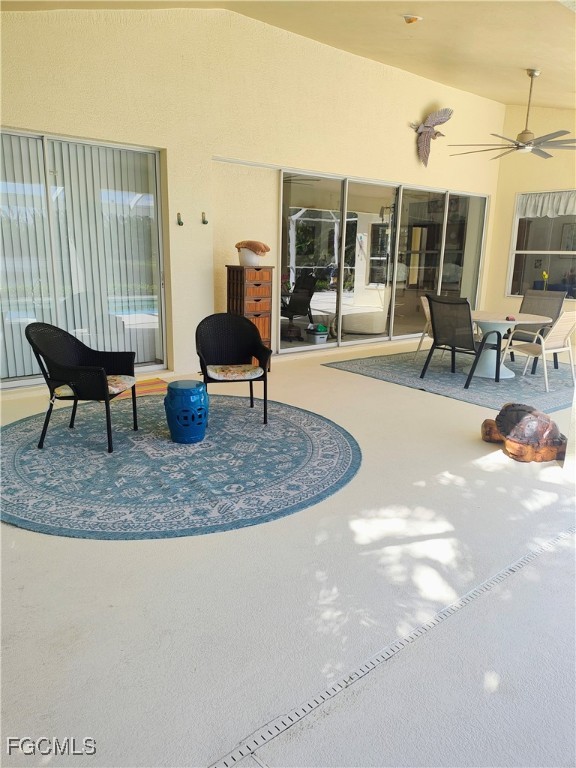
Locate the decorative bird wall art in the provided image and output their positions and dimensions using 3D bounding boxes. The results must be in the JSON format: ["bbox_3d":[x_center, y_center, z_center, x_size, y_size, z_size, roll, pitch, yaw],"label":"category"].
[{"bbox_3d":[2.209,-3.738,8.436,0.754,0.857,0.261,-8,17,-35],"label":"decorative bird wall art"}]

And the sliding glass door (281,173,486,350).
[{"bbox_3d":[1.676,-1.870,8.774,4.451,2.429,0.145,-8,17,-35],"label":"sliding glass door"}]

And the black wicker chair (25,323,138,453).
[{"bbox_3d":[-1.534,-0.019,4.118,0.624,0.892,0.602,3,14,4],"label":"black wicker chair"}]

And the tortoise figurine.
[{"bbox_3d":[1.784,0.347,4.190,0.638,0.319,0.428,5,14,13],"label":"tortoise figurine"}]

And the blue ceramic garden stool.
[{"bbox_3d":[-0.779,0.192,4.282,0.338,0.442,0.338,1,14,0],"label":"blue ceramic garden stool"}]

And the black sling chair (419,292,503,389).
[{"bbox_3d":[1.979,-0.515,6.343,0.754,0.974,0.638,-8,17,-35],"label":"black sling chair"}]

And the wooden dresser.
[{"bbox_3d":[-0.439,-0.780,6.588,0.399,1.247,0.435,-7,16,-31],"label":"wooden dresser"}]

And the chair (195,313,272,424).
[{"bbox_3d":[-0.498,-0.152,4.794,0.602,0.880,0.624,-3,14,-16],"label":"chair"}]

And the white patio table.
[{"bbox_3d":[2.549,-0.463,6.737,1.095,0.715,1.095,-8,17,-35],"label":"white patio table"}]

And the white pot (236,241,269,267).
[{"bbox_3d":[-0.416,-1.534,6.549,0.410,0.305,0.360,0,14,-4],"label":"white pot"}]

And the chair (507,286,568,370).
[{"bbox_3d":[3.142,-0.692,7.204,0.739,0.967,0.638,-11,18,-41],"label":"chair"}]

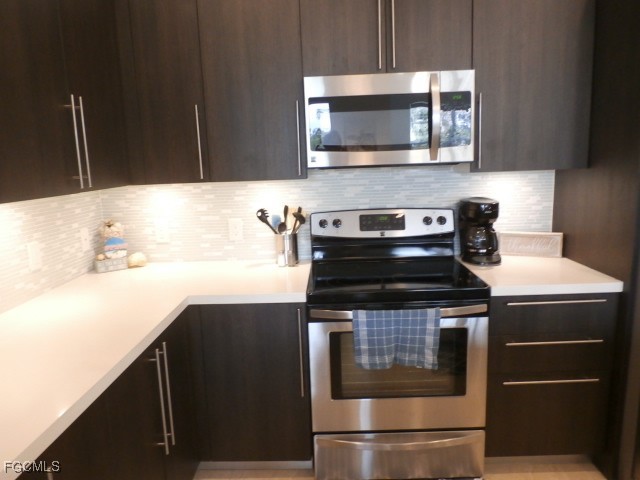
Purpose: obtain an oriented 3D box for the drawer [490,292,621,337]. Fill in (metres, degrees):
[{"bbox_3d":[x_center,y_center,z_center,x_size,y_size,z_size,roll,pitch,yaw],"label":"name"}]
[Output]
[{"bbox_3d":[0.993,0.273,2.215,0.525,0.184,0.525,-2,9,2],"label":"drawer"}]

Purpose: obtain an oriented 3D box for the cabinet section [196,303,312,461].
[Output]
[{"bbox_3d":[-0.282,0.588,2.362,0.497,0.758,0.620,-2,9,2],"label":"cabinet section"}]

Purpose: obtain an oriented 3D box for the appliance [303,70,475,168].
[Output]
[{"bbox_3d":[0.318,-0.564,2.260,0.755,0.408,0.410,-2,9,2],"label":"appliance"}]

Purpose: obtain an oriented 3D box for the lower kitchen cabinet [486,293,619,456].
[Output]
[{"bbox_3d":[1.006,0.546,2.313,0.533,0.758,0.620,-2,9,2],"label":"lower kitchen cabinet"}]

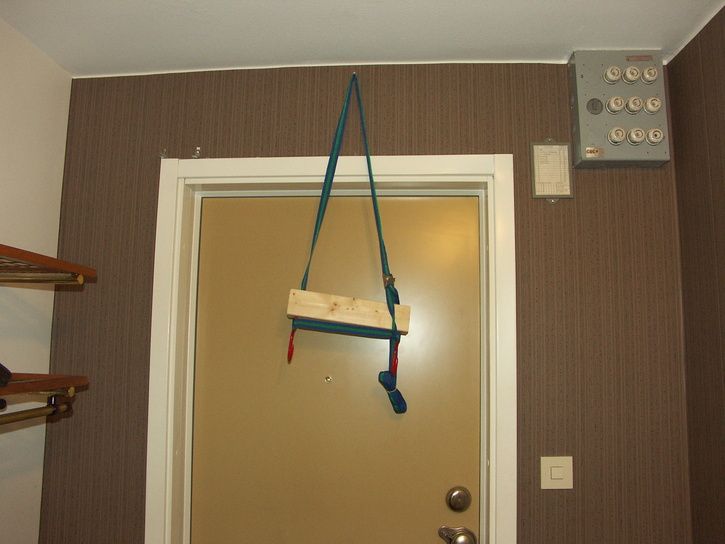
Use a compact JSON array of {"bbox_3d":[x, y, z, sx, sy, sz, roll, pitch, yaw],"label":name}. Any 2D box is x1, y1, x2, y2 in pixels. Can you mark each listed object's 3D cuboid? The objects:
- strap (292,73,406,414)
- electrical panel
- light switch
[{"bbox_3d":[-0.038,-0.095,1.613,0.338,0.949,0.085,0,-6,5],"label":"strap"},{"bbox_3d":[0.698,-0.445,1.594,0.228,0.307,0.090,0,-6,5],"label":"electrical panel"},{"bbox_3d":[0.511,0.528,1.539,0.082,0.082,0.014,0,-6,5],"label":"light switch"}]

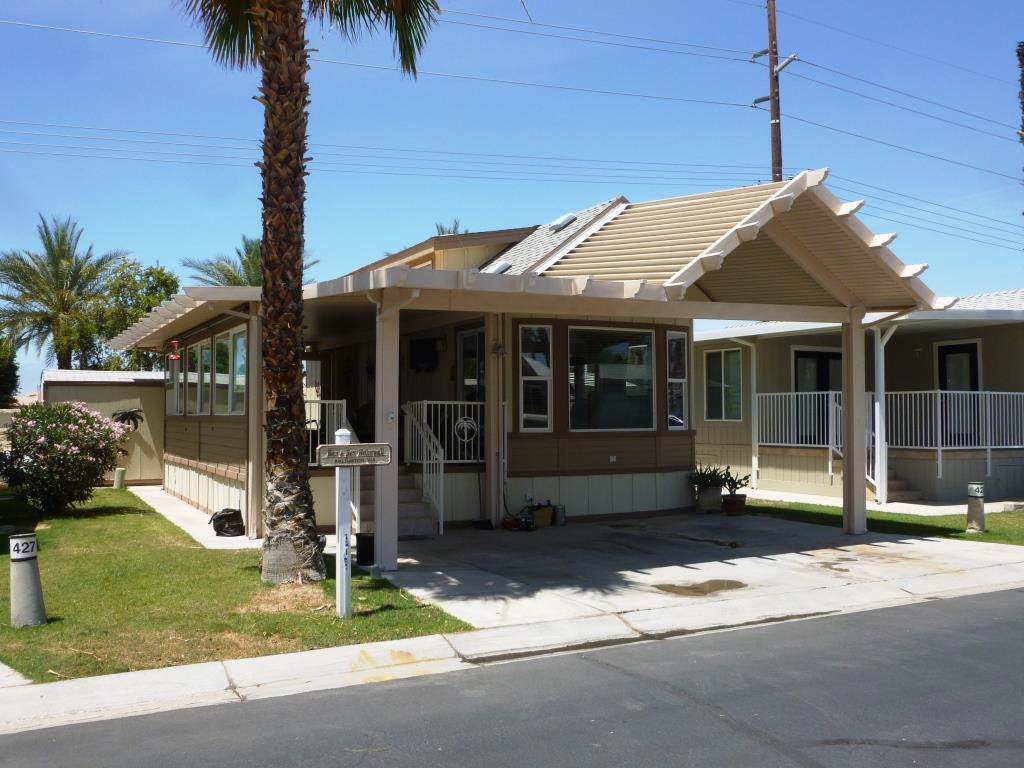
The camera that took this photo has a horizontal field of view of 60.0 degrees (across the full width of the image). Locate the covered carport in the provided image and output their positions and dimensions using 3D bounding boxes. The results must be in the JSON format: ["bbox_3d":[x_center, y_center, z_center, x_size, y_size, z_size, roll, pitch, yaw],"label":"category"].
[{"bbox_3d":[1.342,-0.298,11.565,7.700,4.500,3.900,0,-2,-25],"label":"covered carport"}]

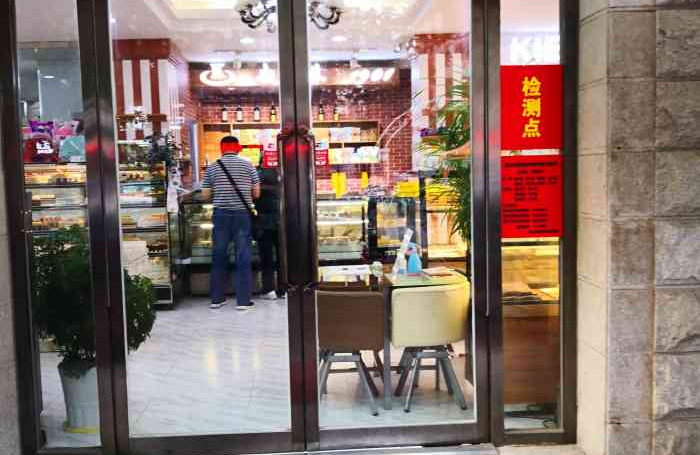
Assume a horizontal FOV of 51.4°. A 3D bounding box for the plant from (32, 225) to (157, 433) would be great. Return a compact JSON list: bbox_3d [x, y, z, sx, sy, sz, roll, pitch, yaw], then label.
[{"bbox_3d":[-1.448,0.550,4.080,0.640,1.127,0.600,-2,5,-2],"label":"plant"}]

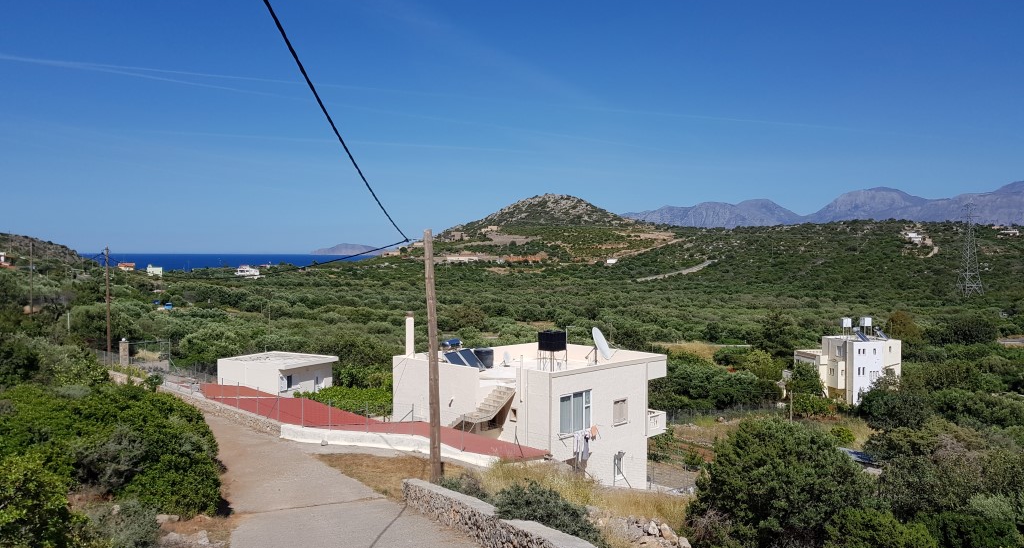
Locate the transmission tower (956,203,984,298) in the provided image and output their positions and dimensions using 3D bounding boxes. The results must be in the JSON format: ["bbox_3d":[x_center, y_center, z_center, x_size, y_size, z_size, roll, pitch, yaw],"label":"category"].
[{"bbox_3d":[153.807,-8.554,258.000,7.500,33.500,7.500,1,2,25],"label":"transmission tower"}]

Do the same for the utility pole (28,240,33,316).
[{"bbox_3d":[-42.572,0.442,68.000,0.240,7.000,0.240,0,2,0],"label":"utility pole"}]

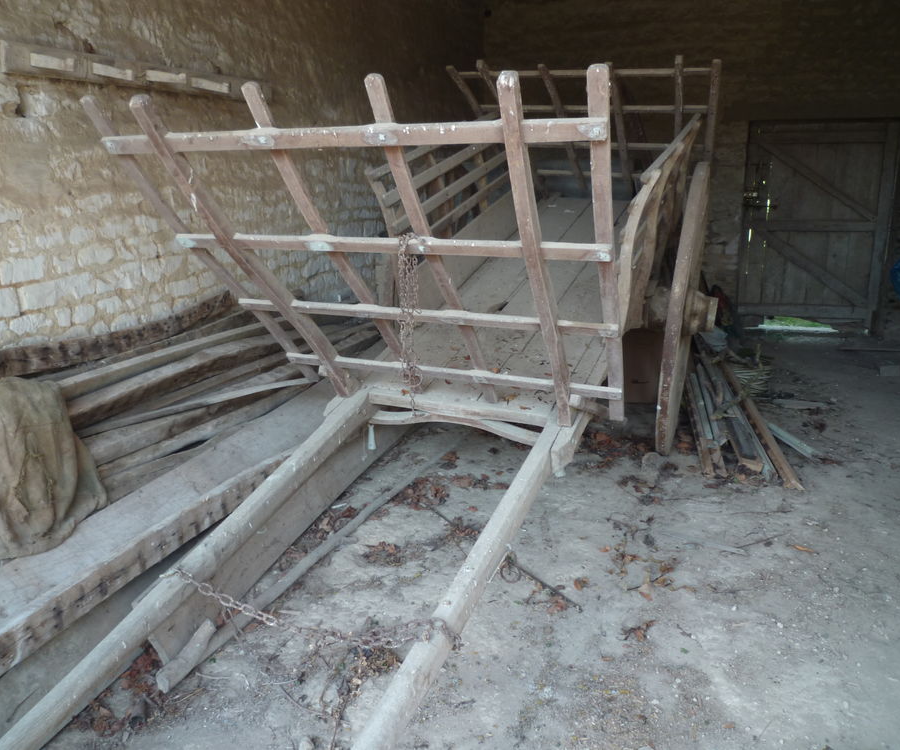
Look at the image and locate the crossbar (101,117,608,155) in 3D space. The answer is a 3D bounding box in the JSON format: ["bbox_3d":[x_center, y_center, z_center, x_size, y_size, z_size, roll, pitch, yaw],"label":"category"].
[{"bbox_3d":[-0.373,-0.677,2.072,1.651,0.055,0.026,6,59,23],"label":"crossbar"}]

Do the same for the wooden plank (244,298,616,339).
[{"bbox_3d":[-0.150,-0.220,2.742,1.569,0.048,0.025,6,59,23],"label":"wooden plank"}]

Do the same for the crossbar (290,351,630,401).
[{"bbox_3d":[-0.042,-0.002,3.060,1.528,0.048,0.025,6,59,23],"label":"crossbar"}]

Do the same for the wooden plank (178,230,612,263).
[{"bbox_3d":[-0.271,-0.435,2.437,1.626,0.054,0.025,6,59,23],"label":"wooden plank"}]

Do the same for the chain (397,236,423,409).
[{"bbox_3d":[-0.130,-0.170,2.438,0.068,0.618,0.060,6,17,23],"label":"chain"}]

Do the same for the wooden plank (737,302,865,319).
[{"bbox_3d":[3.309,-0.609,6.840,1.093,0.100,0.040,4,16,18],"label":"wooden plank"}]

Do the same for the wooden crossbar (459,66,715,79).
[{"bbox_3d":[0.816,-1.944,4.647,1.681,0.046,0.030,9,18,22],"label":"wooden crossbar"}]

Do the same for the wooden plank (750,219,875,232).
[{"bbox_3d":[3.316,-1.362,6.624,1.022,0.105,0.040,4,16,18],"label":"wooden plank"}]

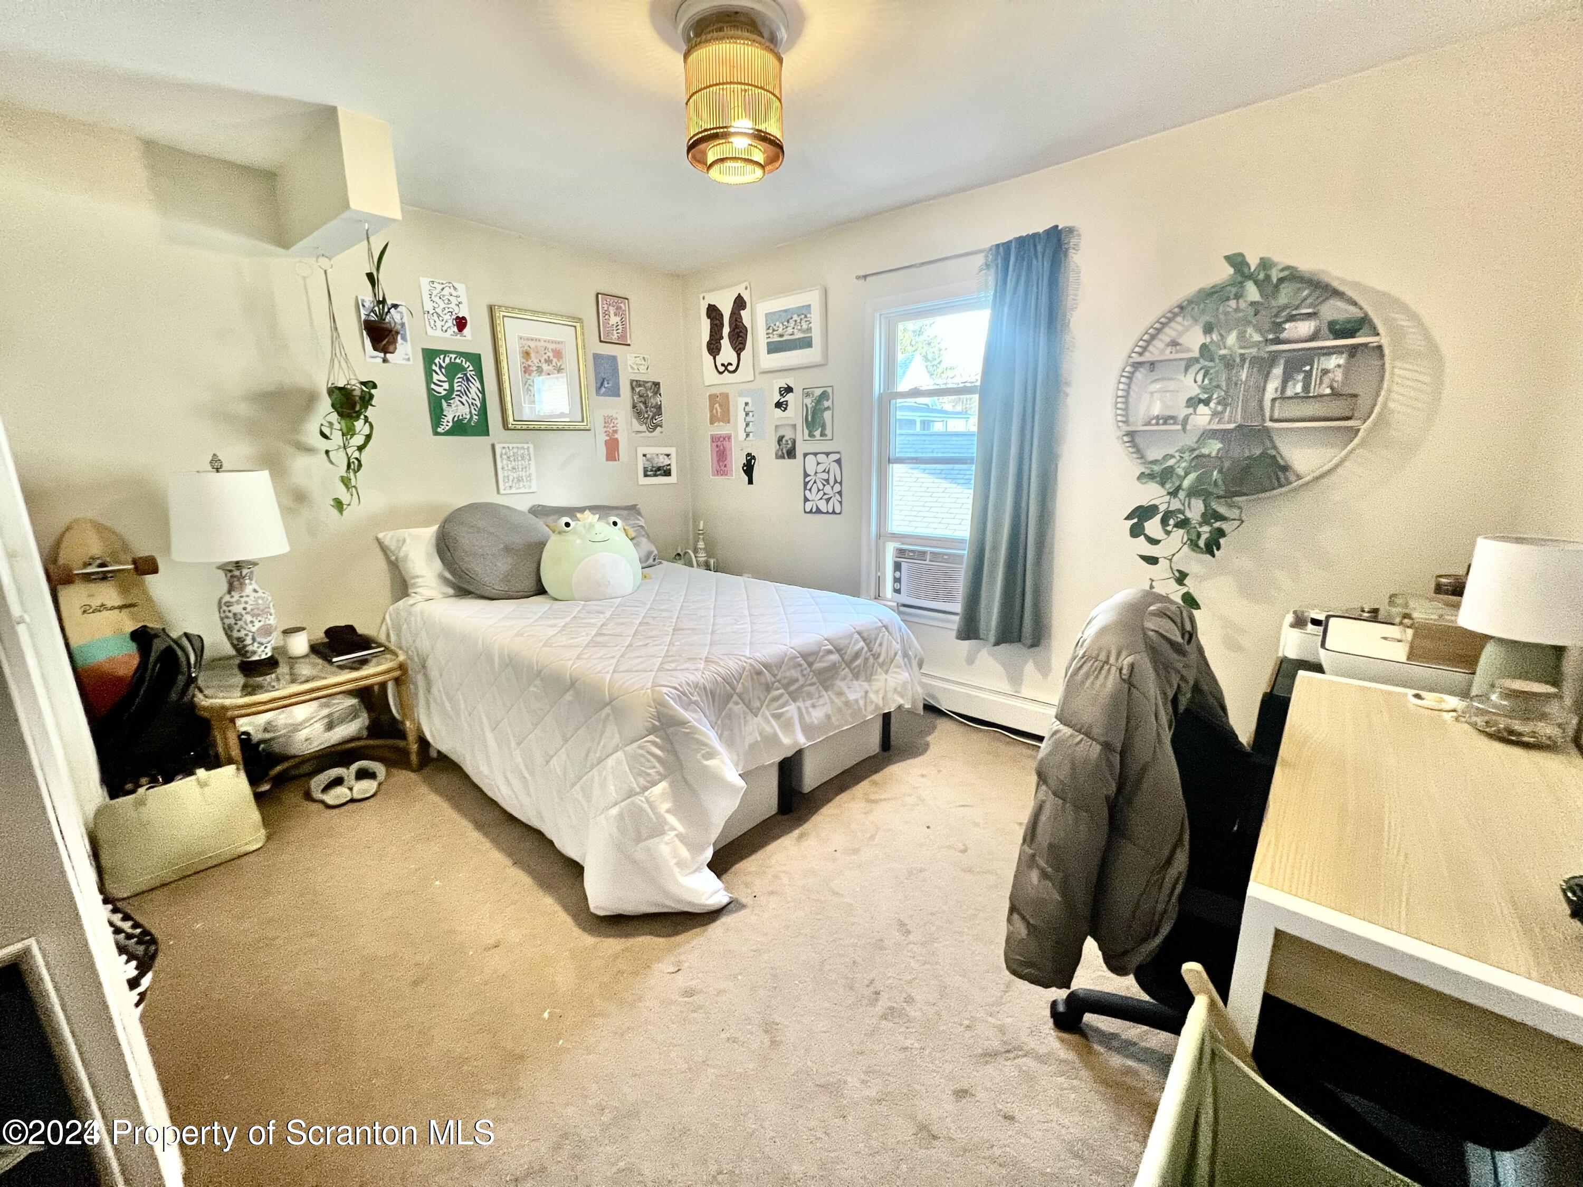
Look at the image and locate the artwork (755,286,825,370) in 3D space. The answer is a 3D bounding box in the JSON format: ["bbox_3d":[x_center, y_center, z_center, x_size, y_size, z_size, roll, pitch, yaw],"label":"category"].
[{"bbox_3d":[-0.008,-1.472,3.353,0.455,0.387,0.035,9,16,38],"label":"artwork"}]

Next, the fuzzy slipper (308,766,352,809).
[{"bbox_3d":[-1.862,0.782,2.404,0.245,0.085,0.105,9,17,33],"label":"fuzzy slipper"}]

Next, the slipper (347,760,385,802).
[{"bbox_3d":[-1.799,0.769,2.514,0.115,0.100,0.260,-11,16,-36],"label":"slipper"}]

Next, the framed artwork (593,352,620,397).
[{"bbox_3d":[-1.096,-1.290,3.531,0.015,0.240,0.169,11,18,39],"label":"framed artwork"}]

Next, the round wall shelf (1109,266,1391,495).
[{"bbox_3d":[1.579,-0.718,2.104,0.752,0.752,0.160,11,18,39],"label":"round wall shelf"}]

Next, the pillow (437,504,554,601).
[{"bbox_3d":[-1.354,-0.202,2.791,0.150,0.520,0.520,-42,-14,35],"label":"pillow"}]

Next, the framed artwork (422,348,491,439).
[{"bbox_3d":[-1.669,-0.994,2.971,0.015,0.402,0.268,10,17,41],"label":"framed artwork"}]

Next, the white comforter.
[{"bbox_3d":[-0.684,0.379,2.745,1.991,0.707,1.493,9,16,39],"label":"white comforter"}]

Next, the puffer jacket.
[{"bbox_3d":[0.713,0.366,1.280,0.540,0.760,0.300,-11,17,-36],"label":"puffer jacket"}]

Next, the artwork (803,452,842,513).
[{"bbox_3d":[0.185,-0.635,3.439,0.272,0.351,0.015,11,18,39],"label":"artwork"}]

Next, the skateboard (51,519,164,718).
[{"bbox_3d":[-2.381,0.302,2.147,0.130,1.118,0.250,3,13,41],"label":"skateboard"}]

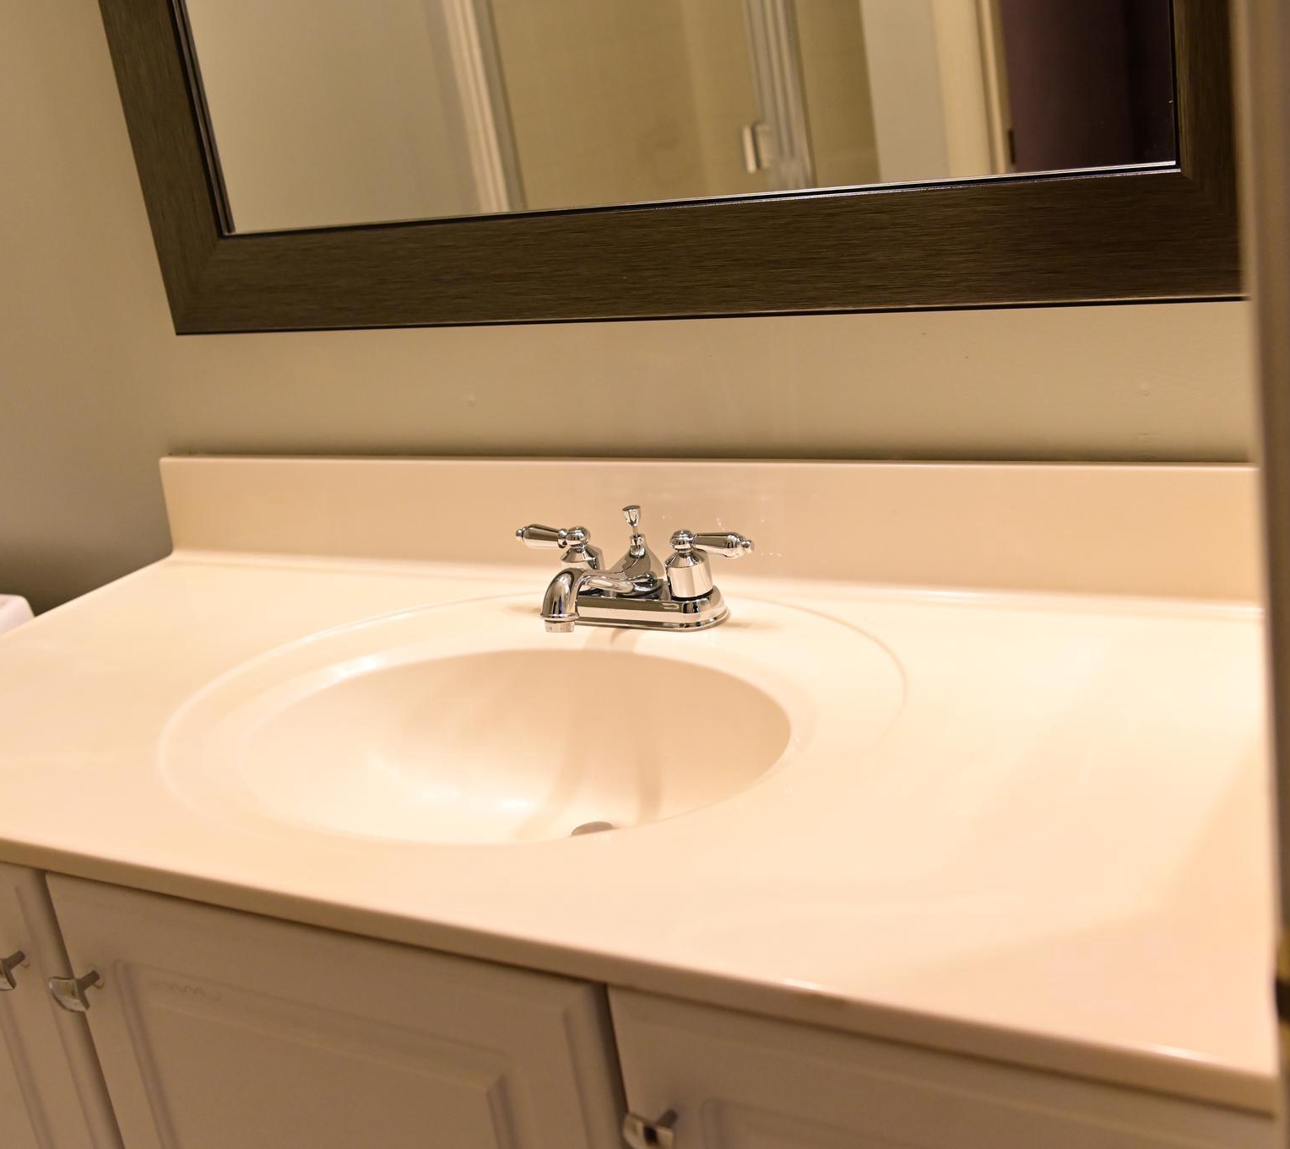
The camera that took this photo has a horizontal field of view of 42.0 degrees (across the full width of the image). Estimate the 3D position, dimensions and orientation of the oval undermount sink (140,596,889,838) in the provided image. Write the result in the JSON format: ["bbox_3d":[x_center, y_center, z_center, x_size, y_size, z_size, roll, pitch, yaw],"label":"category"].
[{"bbox_3d":[-0.080,0.157,1.273,0.576,0.142,0.468,3,21,30],"label":"oval undermount sink"}]

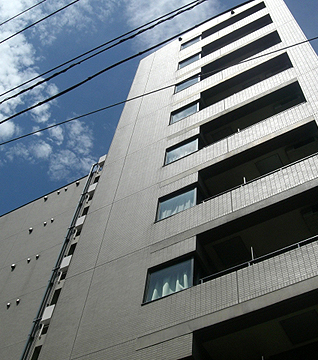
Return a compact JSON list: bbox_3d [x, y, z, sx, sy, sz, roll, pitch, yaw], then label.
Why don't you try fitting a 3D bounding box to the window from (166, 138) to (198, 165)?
[{"bbox_3d":[0.700,-0.821,15.399,1.066,0.960,0.100,-24,-65,18],"label":"window"}]

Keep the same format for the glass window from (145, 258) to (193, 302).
[{"bbox_3d":[0.238,2.010,10.582,1.066,0.960,0.100,-24,-65,18],"label":"glass window"}]

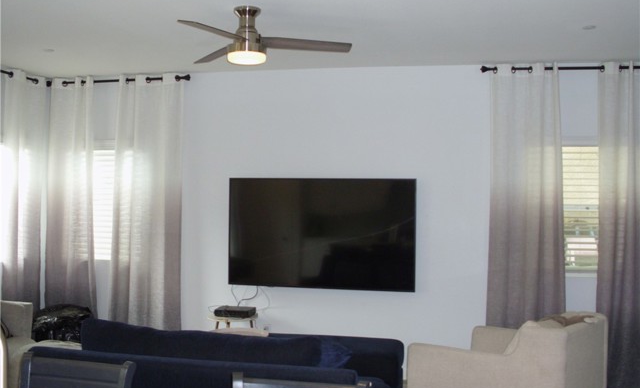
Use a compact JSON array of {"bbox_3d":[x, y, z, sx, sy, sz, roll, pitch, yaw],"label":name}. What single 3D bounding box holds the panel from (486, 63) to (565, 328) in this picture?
[{"bbox_3d":[1.671,0.265,5.701,0.610,2.640,0.140,1,0,13],"label":"panel"}]

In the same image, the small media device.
[{"bbox_3d":[-0.728,1.021,6.047,0.310,0.055,0.200,1,0,13],"label":"small media device"}]

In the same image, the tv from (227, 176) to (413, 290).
[{"bbox_3d":[0.007,0.346,6.139,1.670,0.957,0.065,1,0,13],"label":"tv"}]

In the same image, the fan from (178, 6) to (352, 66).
[{"bbox_3d":[-0.384,-0.907,4.088,1.240,0.335,1.180,1,0,13],"label":"fan"}]

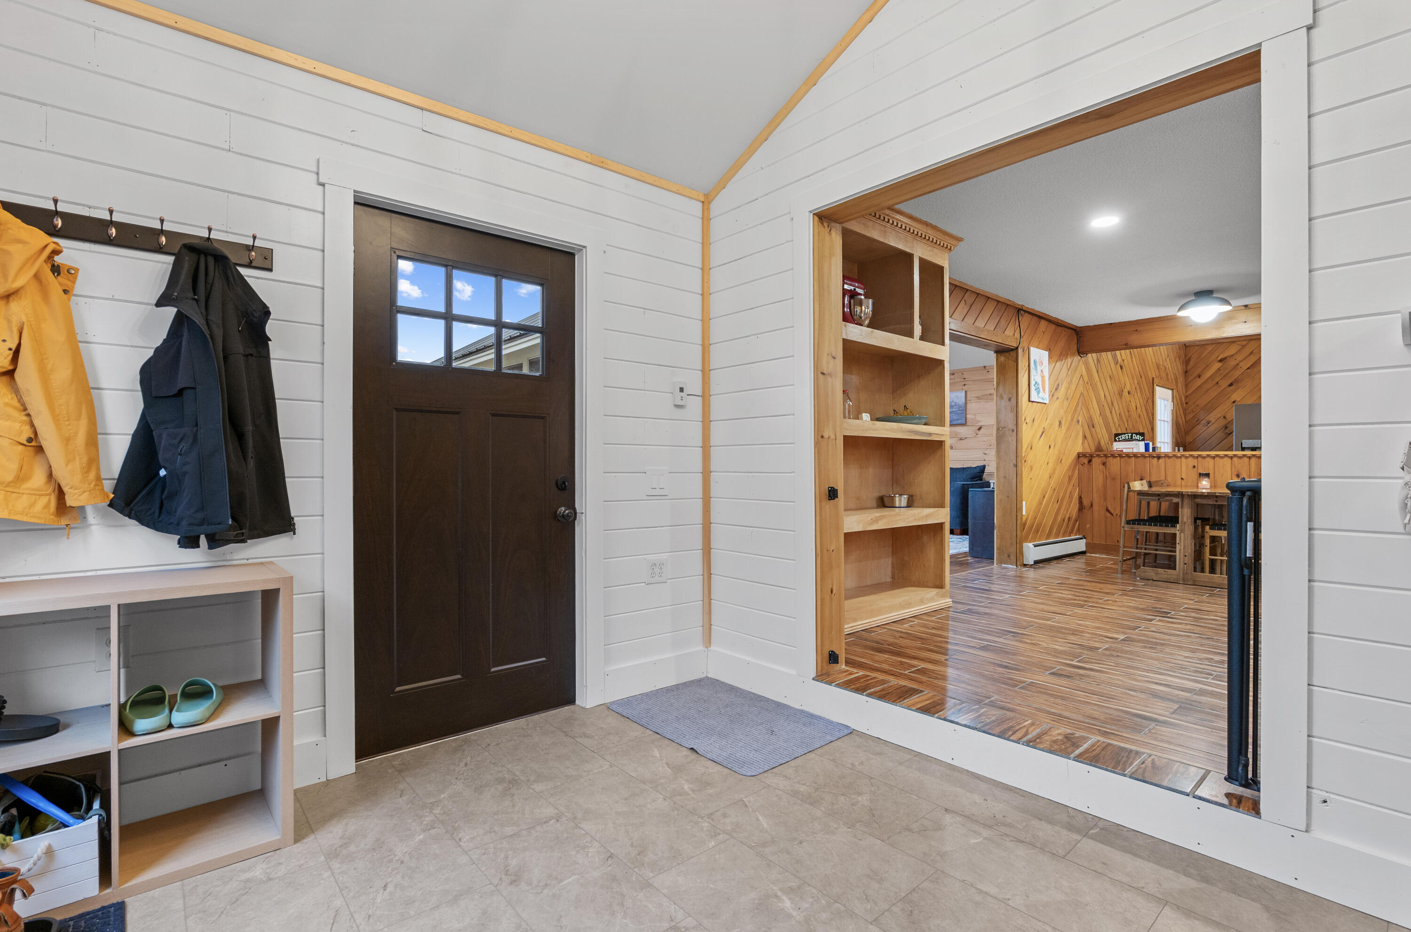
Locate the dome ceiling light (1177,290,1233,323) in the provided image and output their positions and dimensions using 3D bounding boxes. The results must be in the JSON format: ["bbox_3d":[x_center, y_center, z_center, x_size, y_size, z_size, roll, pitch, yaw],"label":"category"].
[{"bbox_3d":[4.316,-1.369,5.424,0.378,0.251,0.378,0,0,39],"label":"dome ceiling light"}]

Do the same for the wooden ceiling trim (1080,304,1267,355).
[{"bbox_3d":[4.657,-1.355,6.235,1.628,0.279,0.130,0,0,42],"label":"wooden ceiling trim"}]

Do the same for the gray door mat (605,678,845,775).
[{"bbox_3d":[0.082,1.091,2.730,0.603,0.010,0.912,0,0,-41],"label":"gray door mat"}]

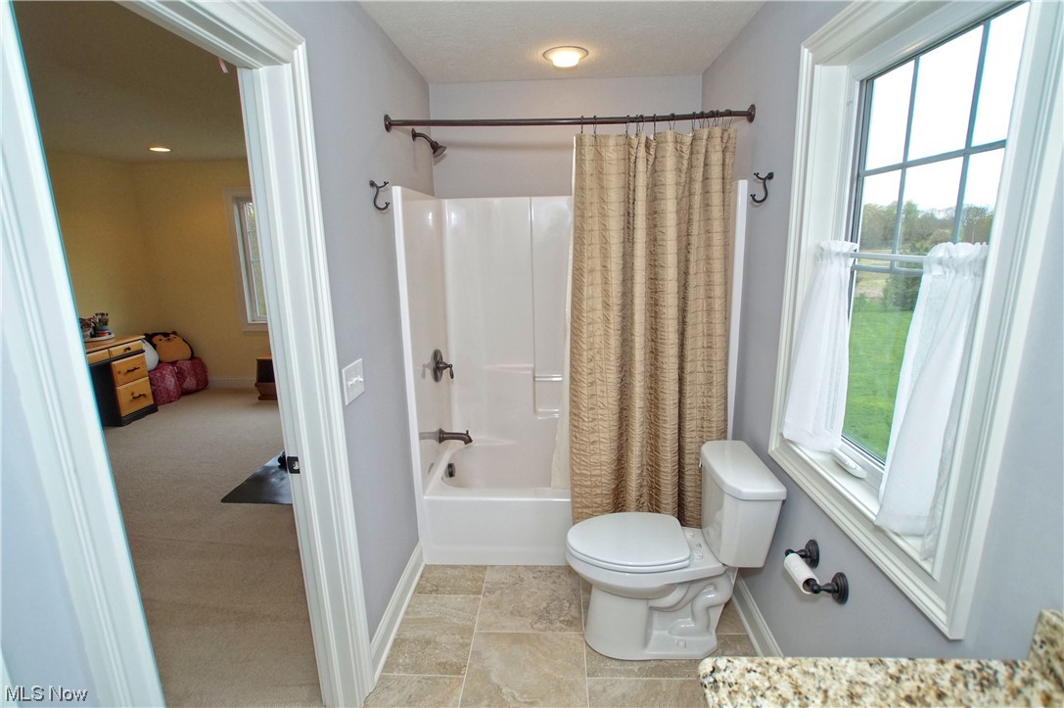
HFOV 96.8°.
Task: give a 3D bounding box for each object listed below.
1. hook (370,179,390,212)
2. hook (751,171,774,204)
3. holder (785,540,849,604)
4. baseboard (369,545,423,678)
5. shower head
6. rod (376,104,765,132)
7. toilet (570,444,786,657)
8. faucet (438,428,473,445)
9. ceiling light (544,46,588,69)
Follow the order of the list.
[{"bbox_3d":[-0.583,-0.616,1.837,0.067,0.117,0.031,-1,12,3],"label":"hook"},{"bbox_3d":[0.853,-0.618,1.760,0.071,0.111,0.031,-1,12,3],"label":"hook"},{"bbox_3d":[0.839,0.637,1.424,0.088,0.086,0.236,-1,12,3],"label":"holder"},{"bbox_3d":[-0.576,1.086,2.089,0.020,0.137,0.675,-1,12,3],"label":"baseboard"},{"bbox_3d":[-0.511,-1.052,2.370,0.162,0.135,0.090,-1,12,3],"label":"shower head"},{"bbox_3d":[0.141,-0.975,1.954,1.503,0.070,0.070,-1,12,3],"label":"rod"},{"bbox_3d":[0.513,0.788,1.918,0.750,0.745,0.425,-1,12,3],"label":"toilet"},{"bbox_3d":[-0.436,0.474,2.682,0.185,0.092,0.075,-1,12,3],"label":"faucet"},{"bbox_3d":[0.162,-1.399,2.255,0.208,0.055,0.208,-1,12,3],"label":"ceiling light"}]

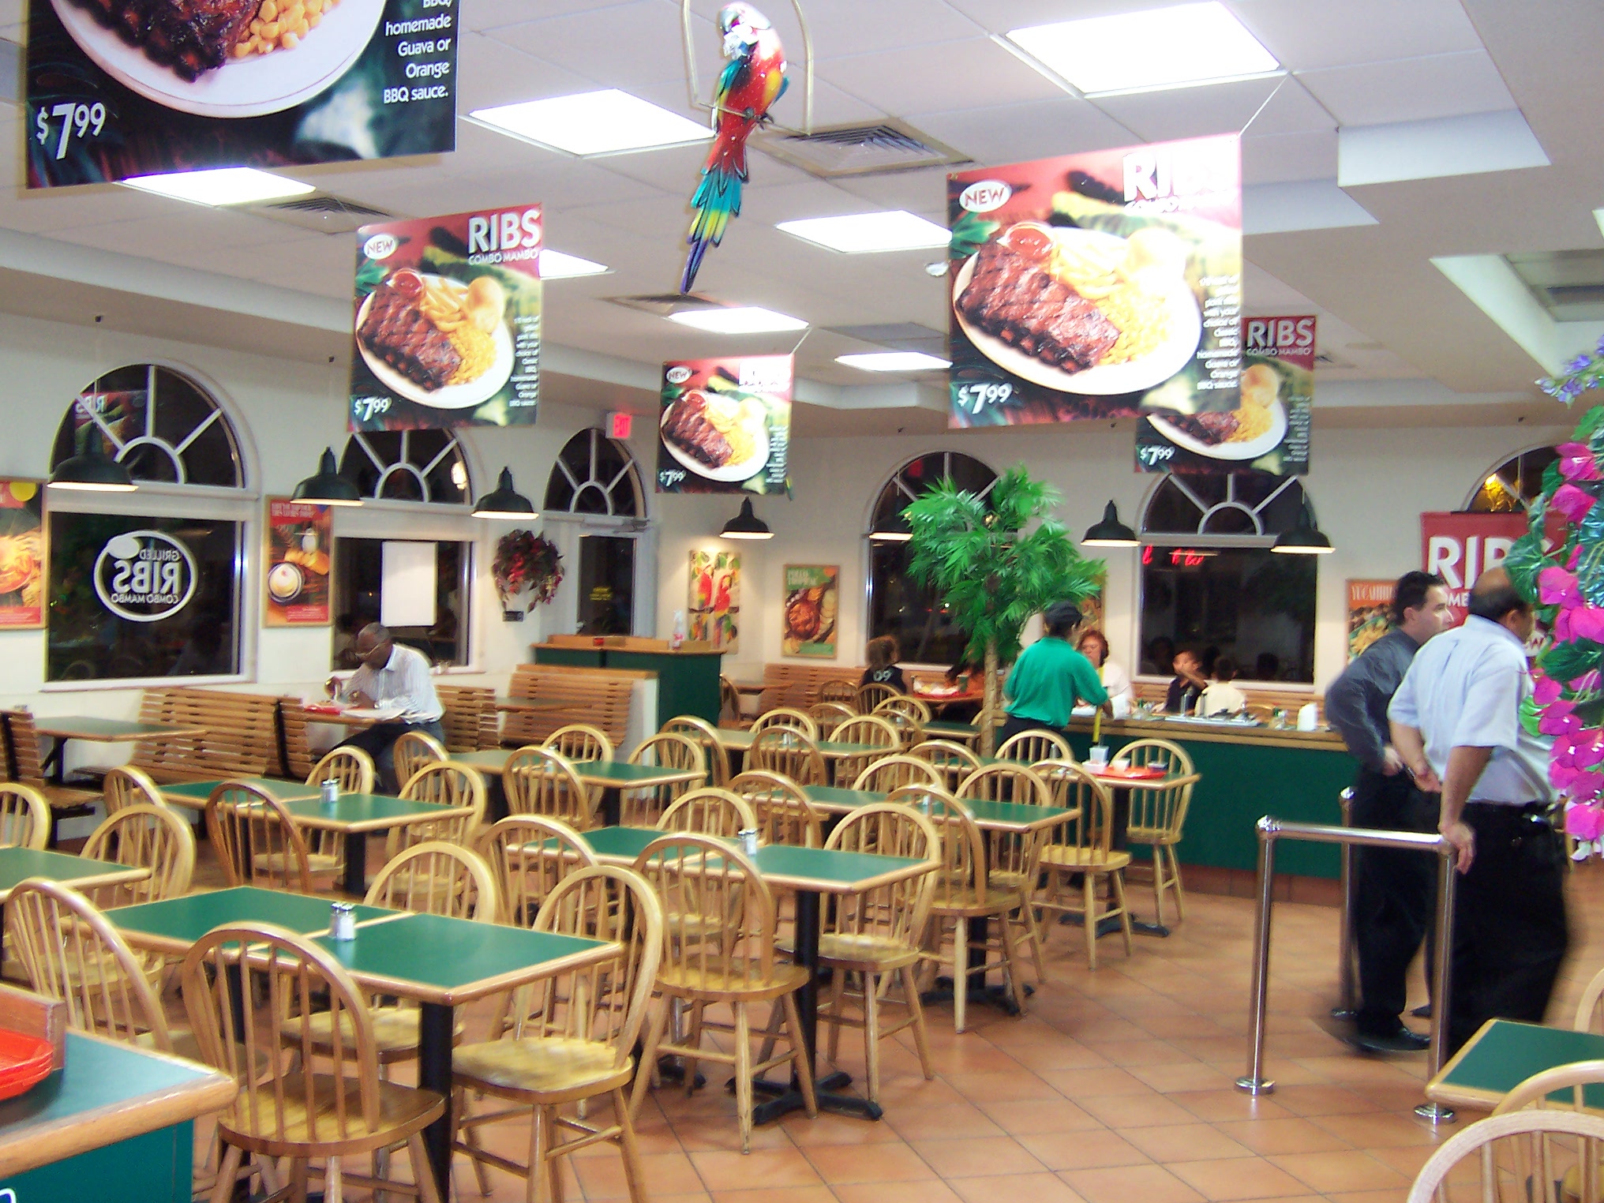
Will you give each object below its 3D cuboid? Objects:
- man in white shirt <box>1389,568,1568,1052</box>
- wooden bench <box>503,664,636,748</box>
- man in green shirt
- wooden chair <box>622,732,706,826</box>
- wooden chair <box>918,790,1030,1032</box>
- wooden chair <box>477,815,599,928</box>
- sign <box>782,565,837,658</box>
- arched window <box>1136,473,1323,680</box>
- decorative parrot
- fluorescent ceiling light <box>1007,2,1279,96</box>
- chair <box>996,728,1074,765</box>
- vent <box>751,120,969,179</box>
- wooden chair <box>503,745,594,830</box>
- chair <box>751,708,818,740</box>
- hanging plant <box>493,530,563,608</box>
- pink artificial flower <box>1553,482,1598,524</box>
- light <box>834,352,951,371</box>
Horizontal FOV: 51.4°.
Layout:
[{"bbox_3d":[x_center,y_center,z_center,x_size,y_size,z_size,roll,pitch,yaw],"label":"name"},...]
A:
[{"bbox_3d":[2.284,0.768,5.709,0.500,1.760,0.520,1,1,-40],"label":"man in white shirt"},{"bbox_3d":[-1.724,0.954,11.347,1.050,0.900,0.580,2,1,30],"label":"wooden bench"},{"bbox_3d":[1.370,0.791,9.137,0.600,1.579,0.500,2,1,21],"label":"man in green shirt"},{"bbox_3d":[-0.777,1.086,7.893,0.480,0.900,0.490,2,1,37],"label":"wooden chair"},{"bbox_3d":[0.569,1.098,6.248,0.440,0.890,0.470,2,1,38],"label":"wooden chair"},{"bbox_3d":[-0.728,1.078,5.193,0.440,0.890,0.470,2,1,30],"label":"wooden chair"},{"bbox_3d":[0.072,0.088,14.724,0.560,0.810,0.030,2,1,31],"label":"sign"},{"bbox_3d":[3.272,-0.283,12.805,1.383,1.843,0.100,2,1,31],"label":"arched window"},{"bbox_3d":[-0.144,-0.923,3.400,0.160,0.570,0.270,1,1,-38],"label":"decorative parrot"},{"bbox_3d":[0.901,-1.478,4.379,0.600,0.070,0.600,2,1,30],"label":"fluorescent ceiling light"},{"bbox_3d":[1.105,1.129,8.704,0.480,0.900,0.490,2,1,41],"label":"chair"},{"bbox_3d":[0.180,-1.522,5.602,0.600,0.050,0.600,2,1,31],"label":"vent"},{"bbox_3d":[-1.022,1.085,7.438,0.480,0.900,0.490,2,1,36],"label":"wooden chair"},{"bbox_3d":[-0.224,1.031,9.316,0.440,0.890,0.470,2,1,30],"label":"chair"},{"bbox_3d":[-1.944,-0.224,12.152,0.320,0.580,0.550,2,1,31],"label":"hanging plant"},{"bbox_3d":[1.112,-0.141,2.400,0.062,0.062,0.050,2,1,25],"label":"pink artificial flower"},{"bbox_3d":[0.602,-1.583,10.885,0.600,0.070,0.600,2,1,30],"label":"light"}]

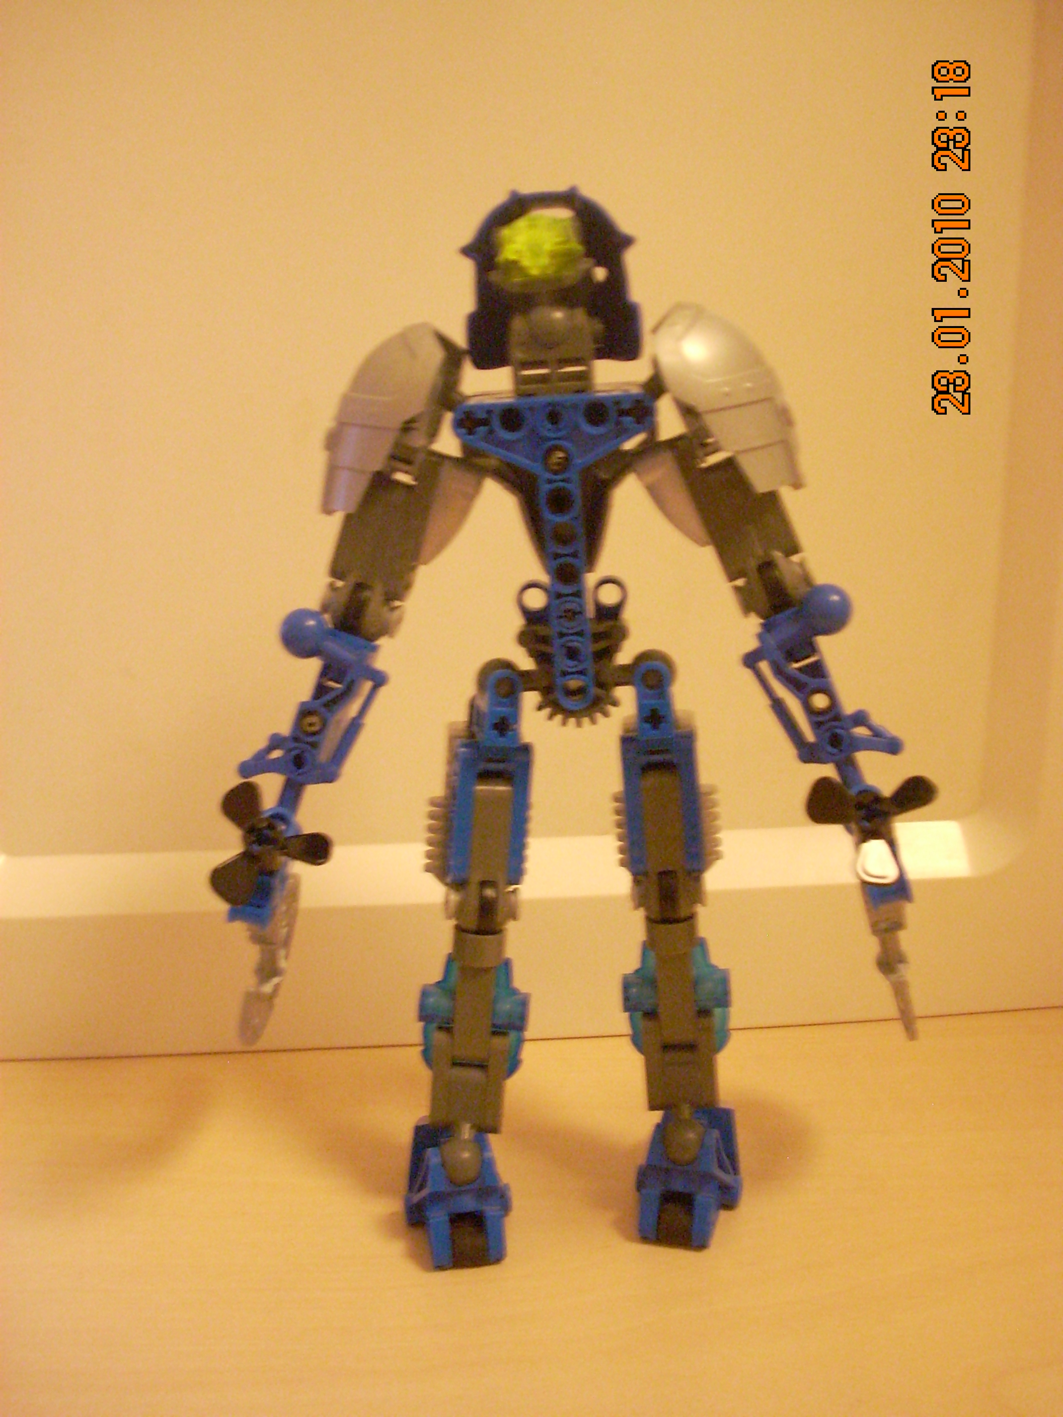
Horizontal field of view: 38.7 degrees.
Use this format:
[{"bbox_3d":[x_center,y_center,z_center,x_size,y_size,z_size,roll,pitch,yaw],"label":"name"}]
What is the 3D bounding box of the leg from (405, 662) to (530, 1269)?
[{"bbox_3d":[-0.014,0.056,0.342,0.027,0.146,0.040,0,24,-10],"label":"leg"}]

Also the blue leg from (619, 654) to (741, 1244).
[{"bbox_3d":[0.033,0.053,0.344,0.027,0.144,0.040,-1,24,6],"label":"blue leg"}]

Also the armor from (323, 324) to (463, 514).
[{"bbox_3d":[-0.027,-0.055,0.289,0.019,0.038,0.017,37,18,29],"label":"armor"}]

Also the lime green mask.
[{"bbox_3d":[0.002,-0.084,0.278,0.017,0.015,0.012,0,24,7],"label":"lime green mask"}]

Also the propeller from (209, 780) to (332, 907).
[{"bbox_3d":[-0.050,0.025,0.289,0.024,0.024,0.009,1,10,9],"label":"propeller"}]

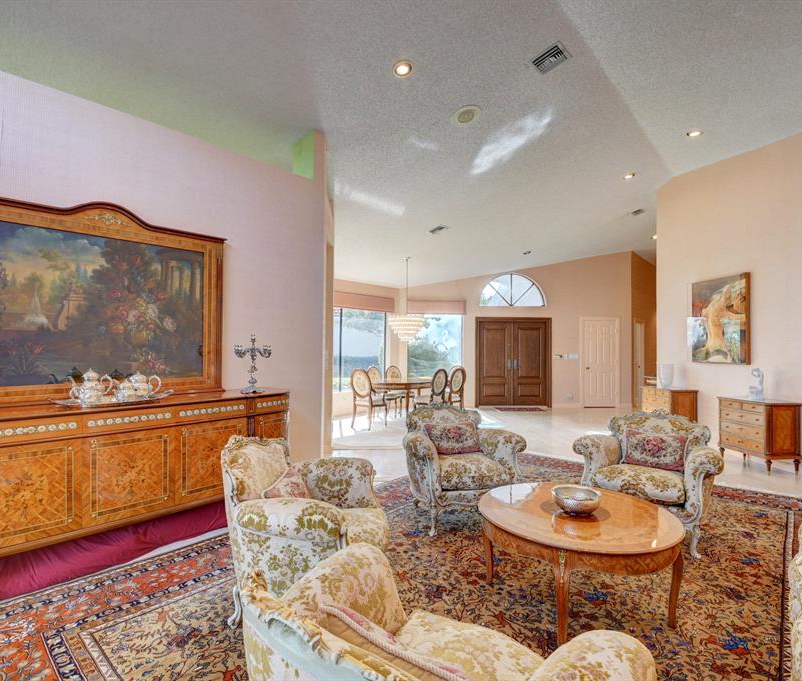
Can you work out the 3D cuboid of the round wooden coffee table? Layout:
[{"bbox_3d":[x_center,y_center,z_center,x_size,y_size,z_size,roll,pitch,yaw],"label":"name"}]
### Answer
[{"bbox_3d":[0.940,1.174,2.310,0.960,0.500,0.960,-1,-1,44],"label":"round wooden coffee table"}]

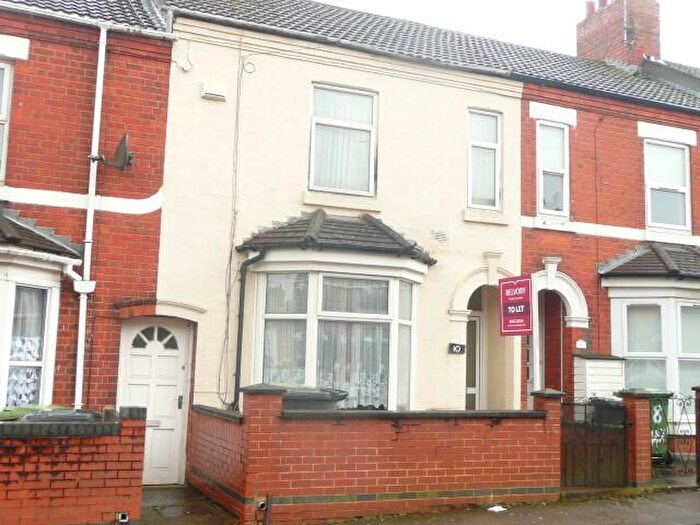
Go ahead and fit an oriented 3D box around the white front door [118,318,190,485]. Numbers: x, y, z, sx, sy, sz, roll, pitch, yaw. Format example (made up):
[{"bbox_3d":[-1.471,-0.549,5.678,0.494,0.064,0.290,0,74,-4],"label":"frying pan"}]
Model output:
[{"bbox_3d":[-2.385,1.677,9.813,0.880,2.000,0.080,5,-8,-22],"label":"white front door"}]

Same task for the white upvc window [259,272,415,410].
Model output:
[{"bbox_3d":[-0.066,1.062,10.264,2.220,1.770,0.580,5,-8,-22],"label":"white upvc window"}]

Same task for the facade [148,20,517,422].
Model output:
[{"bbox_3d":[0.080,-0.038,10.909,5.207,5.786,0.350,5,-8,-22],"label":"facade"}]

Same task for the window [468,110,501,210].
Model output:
[{"bbox_3d":[1.967,-1.493,11.869,0.568,1.453,0.090,5,-8,-22],"label":"window"}]

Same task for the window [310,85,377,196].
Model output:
[{"bbox_3d":[-0.086,-1.662,11.034,0.967,1.493,0.090,5,-8,-22],"label":"window"}]

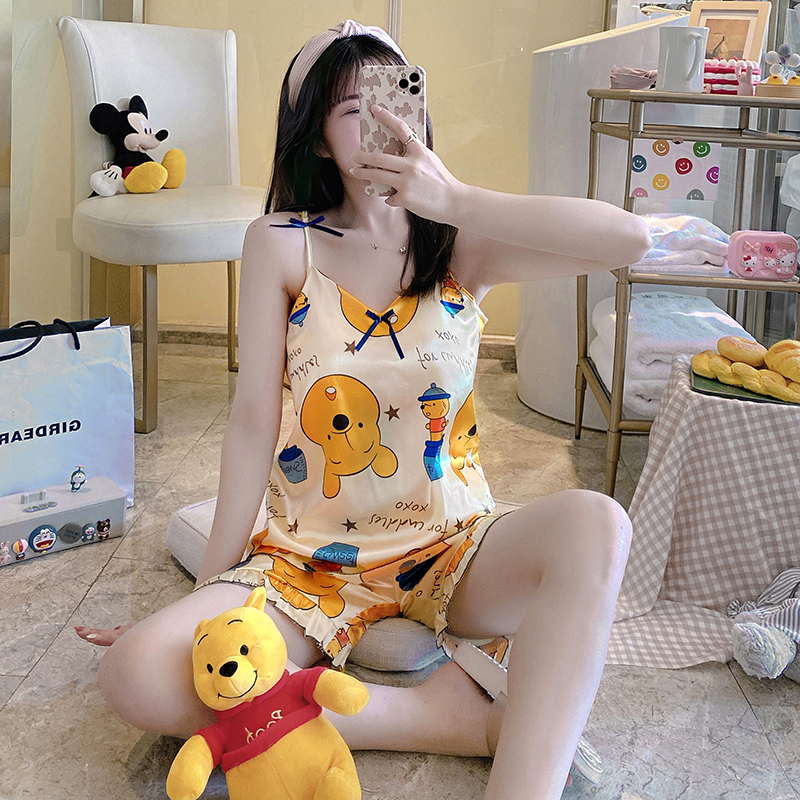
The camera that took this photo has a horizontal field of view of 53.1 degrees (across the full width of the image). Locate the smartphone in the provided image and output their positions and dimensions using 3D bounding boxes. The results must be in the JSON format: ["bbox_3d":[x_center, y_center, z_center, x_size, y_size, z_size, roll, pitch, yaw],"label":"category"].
[{"bbox_3d":[-0.008,-0.325,0.970,0.081,0.160,0.011,1,10,7],"label":"smartphone"}]

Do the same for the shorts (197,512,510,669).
[{"bbox_3d":[-0.064,0.238,1.080,0.390,0.200,0.300,1,16,-2],"label":"shorts"}]

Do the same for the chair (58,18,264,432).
[{"bbox_3d":[-0.533,-0.463,2.000,0.480,0.940,0.580,-7,19,-29],"label":"chair"}]

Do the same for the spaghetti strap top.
[{"bbox_3d":[-0.040,-0.010,1.110,0.320,0.490,0.210,1,10,0],"label":"spaghetti strap top"}]

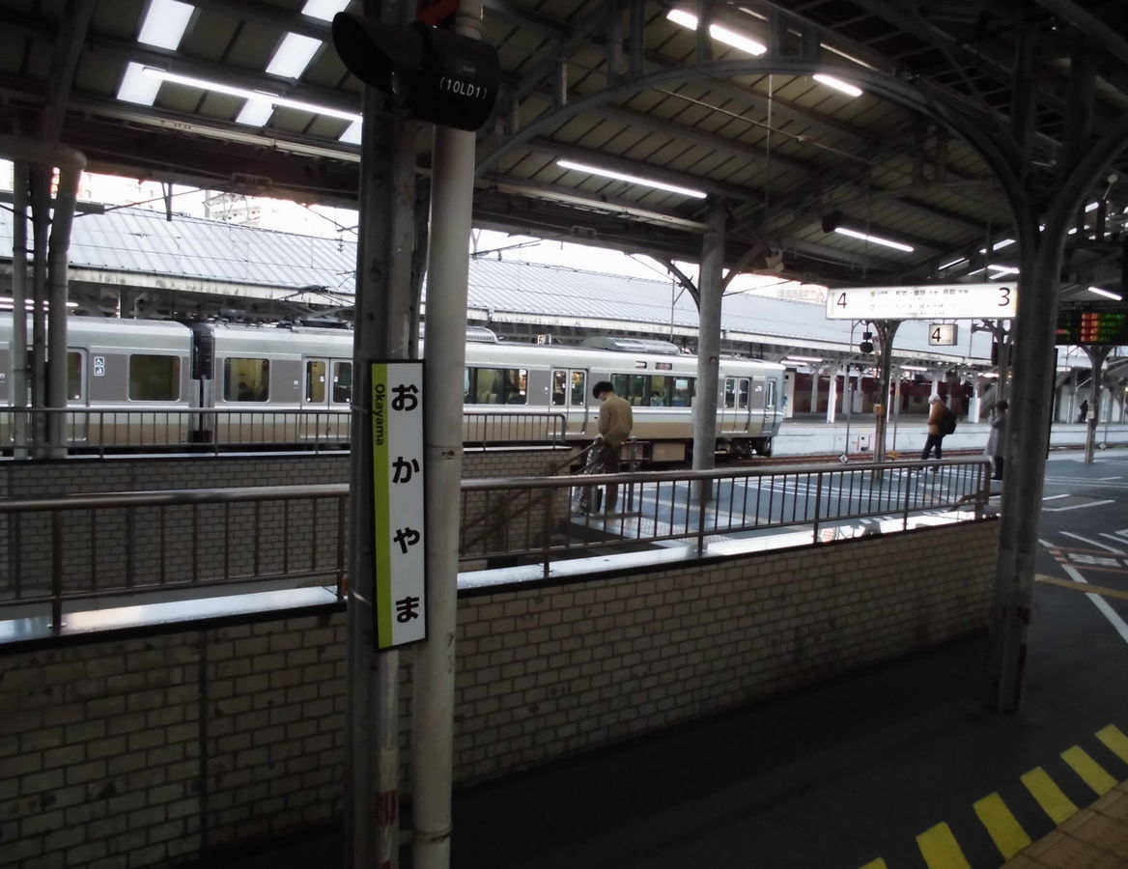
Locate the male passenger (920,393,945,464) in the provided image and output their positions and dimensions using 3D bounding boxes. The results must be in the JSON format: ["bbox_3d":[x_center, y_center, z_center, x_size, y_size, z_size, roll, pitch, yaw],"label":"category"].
[{"bbox_3d":[7.712,-0.028,18.266,0.500,1.647,0.500,4,4,25],"label":"male passenger"}]

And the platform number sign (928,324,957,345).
[{"bbox_3d":[6.835,-1.779,15.657,0.200,0.380,0.440,-1,5,-38],"label":"platform number sign"}]

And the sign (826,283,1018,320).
[{"bbox_3d":[4.057,-1.506,9.963,0.180,0.365,2.190,-1,6,-43],"label":"sign"}]

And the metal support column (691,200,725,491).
[{"bbox_3d":[2.102,-1.193,12.448,0.300,4.274,0.300,-1,5,-38],"label":"metal support column"}]

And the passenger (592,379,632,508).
[{"bbox_3d":[0.621,0.149,11.145,0.360,1.646,0.460,6,5,40],"label":"passenger"}]

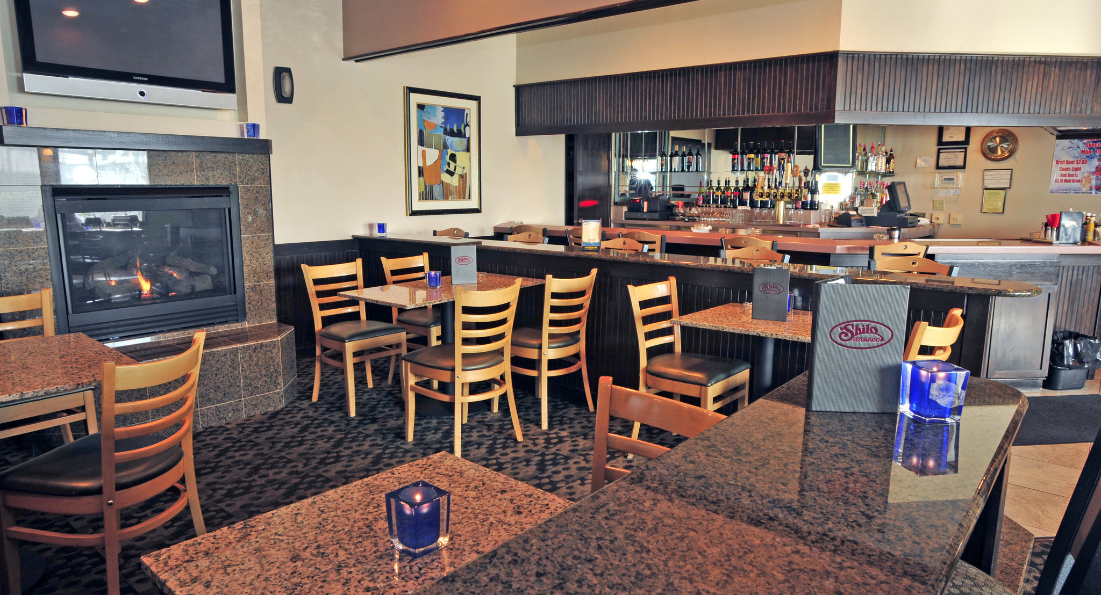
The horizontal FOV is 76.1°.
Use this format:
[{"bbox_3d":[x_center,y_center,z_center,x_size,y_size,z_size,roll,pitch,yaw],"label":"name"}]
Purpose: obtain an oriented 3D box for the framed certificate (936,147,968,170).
[{"bbox_3d":[4.760,-1.651,8.340,0.309,0.252,0.020,9,13,41],"label":"framed certificate"}]

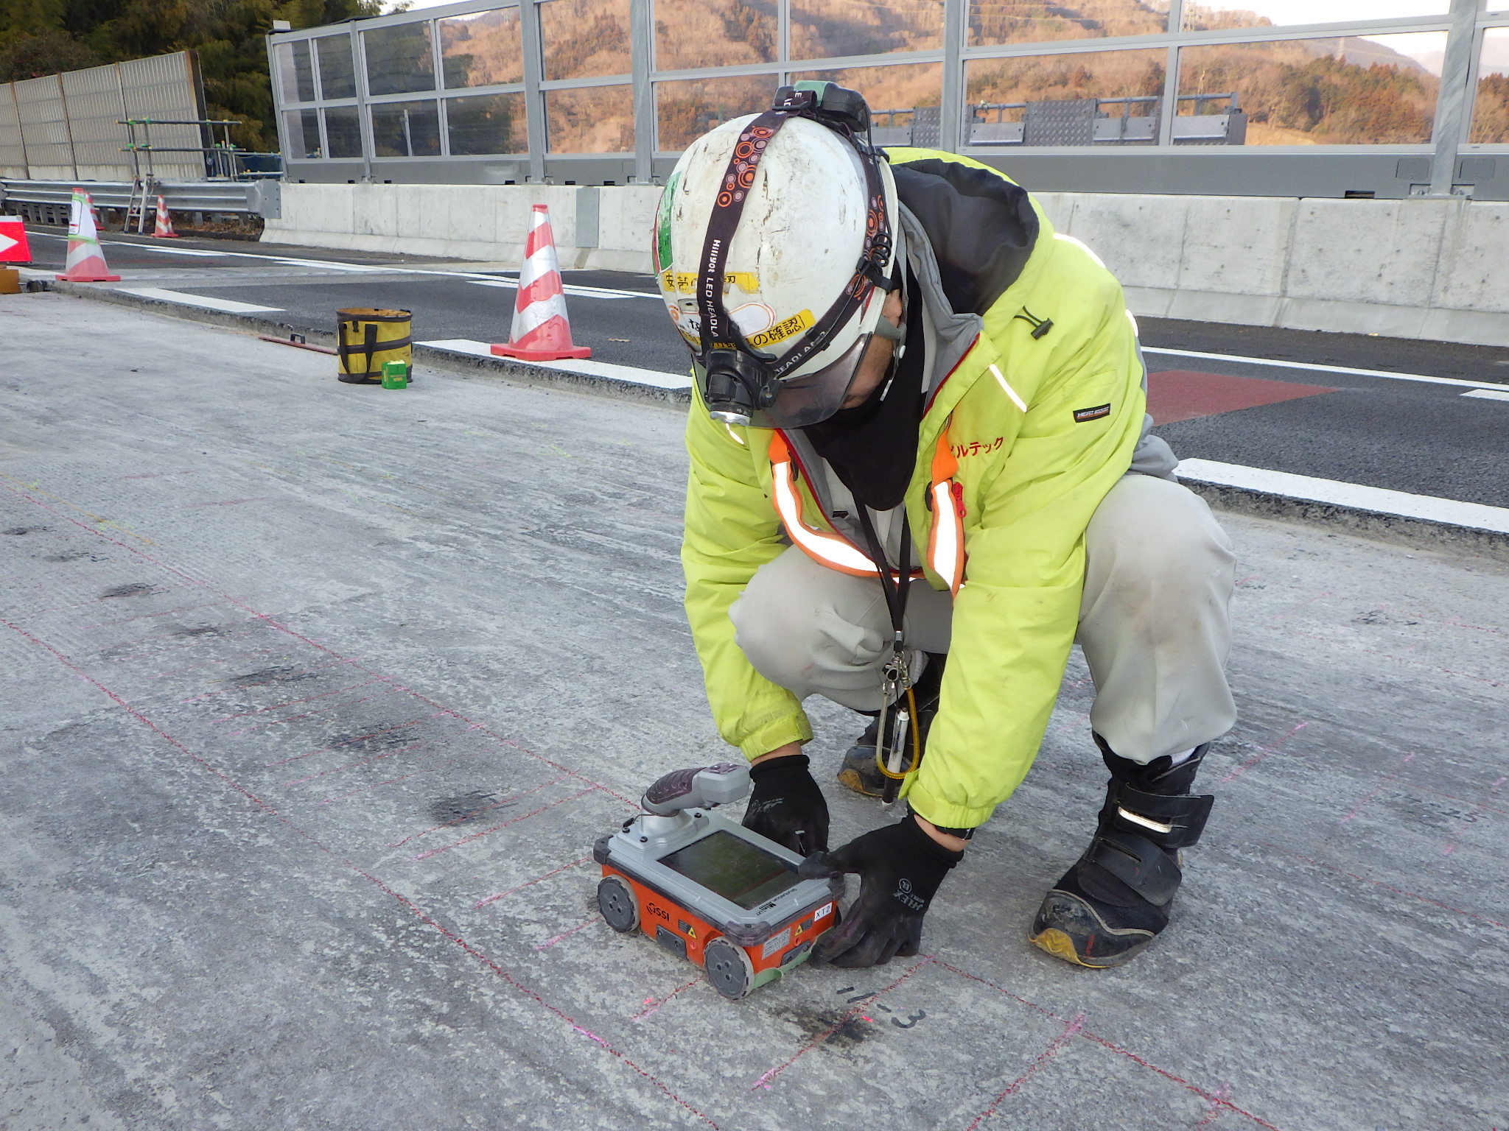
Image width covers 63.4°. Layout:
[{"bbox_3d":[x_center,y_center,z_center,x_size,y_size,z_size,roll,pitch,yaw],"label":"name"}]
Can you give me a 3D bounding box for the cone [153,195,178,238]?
[{"bbox_3d":[-10.167,-6.011,20.985,0.360,0.700,0.360,-7,18,-29],"label":"cone"}]

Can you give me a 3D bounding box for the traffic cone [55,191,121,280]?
[{"bbox_3d":[-5.325,-2.624,9.690,0.360,0.700,0.360,-1,16,-11],"label":"traffic cone"}]

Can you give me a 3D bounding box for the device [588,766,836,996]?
[{"bbox_3d":[-0.035,0.307,1.278,0.243,0.200,0.155,16,21,41],"label":"device"}]

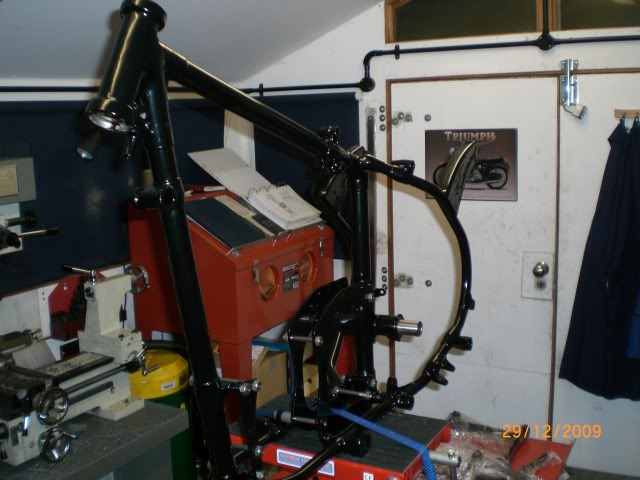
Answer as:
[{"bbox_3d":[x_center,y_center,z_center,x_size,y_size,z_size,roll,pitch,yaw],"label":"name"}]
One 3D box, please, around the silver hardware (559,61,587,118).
[{"bbox_3d":[0.992,-0.588,2.746,0.085,0.222,0.042,4,11,28],"label":"silver hardware"}]

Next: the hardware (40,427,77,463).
[{"bbox_3d":[-0.719,0.559,1.922,0.095,0.095,0.093,4,11,28],"label":"hardware"}]

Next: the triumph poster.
[{"bbox_3d":[0.649,-0.323,3.006,0.402,0.301,0.010,4,11,28],"label":"triumph poster"}]

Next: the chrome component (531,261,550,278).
[{"bbox_3d":[0.918,0.123,2.911,0.054,0.056,0.066,4,11,28],"label":"chrome component"}]

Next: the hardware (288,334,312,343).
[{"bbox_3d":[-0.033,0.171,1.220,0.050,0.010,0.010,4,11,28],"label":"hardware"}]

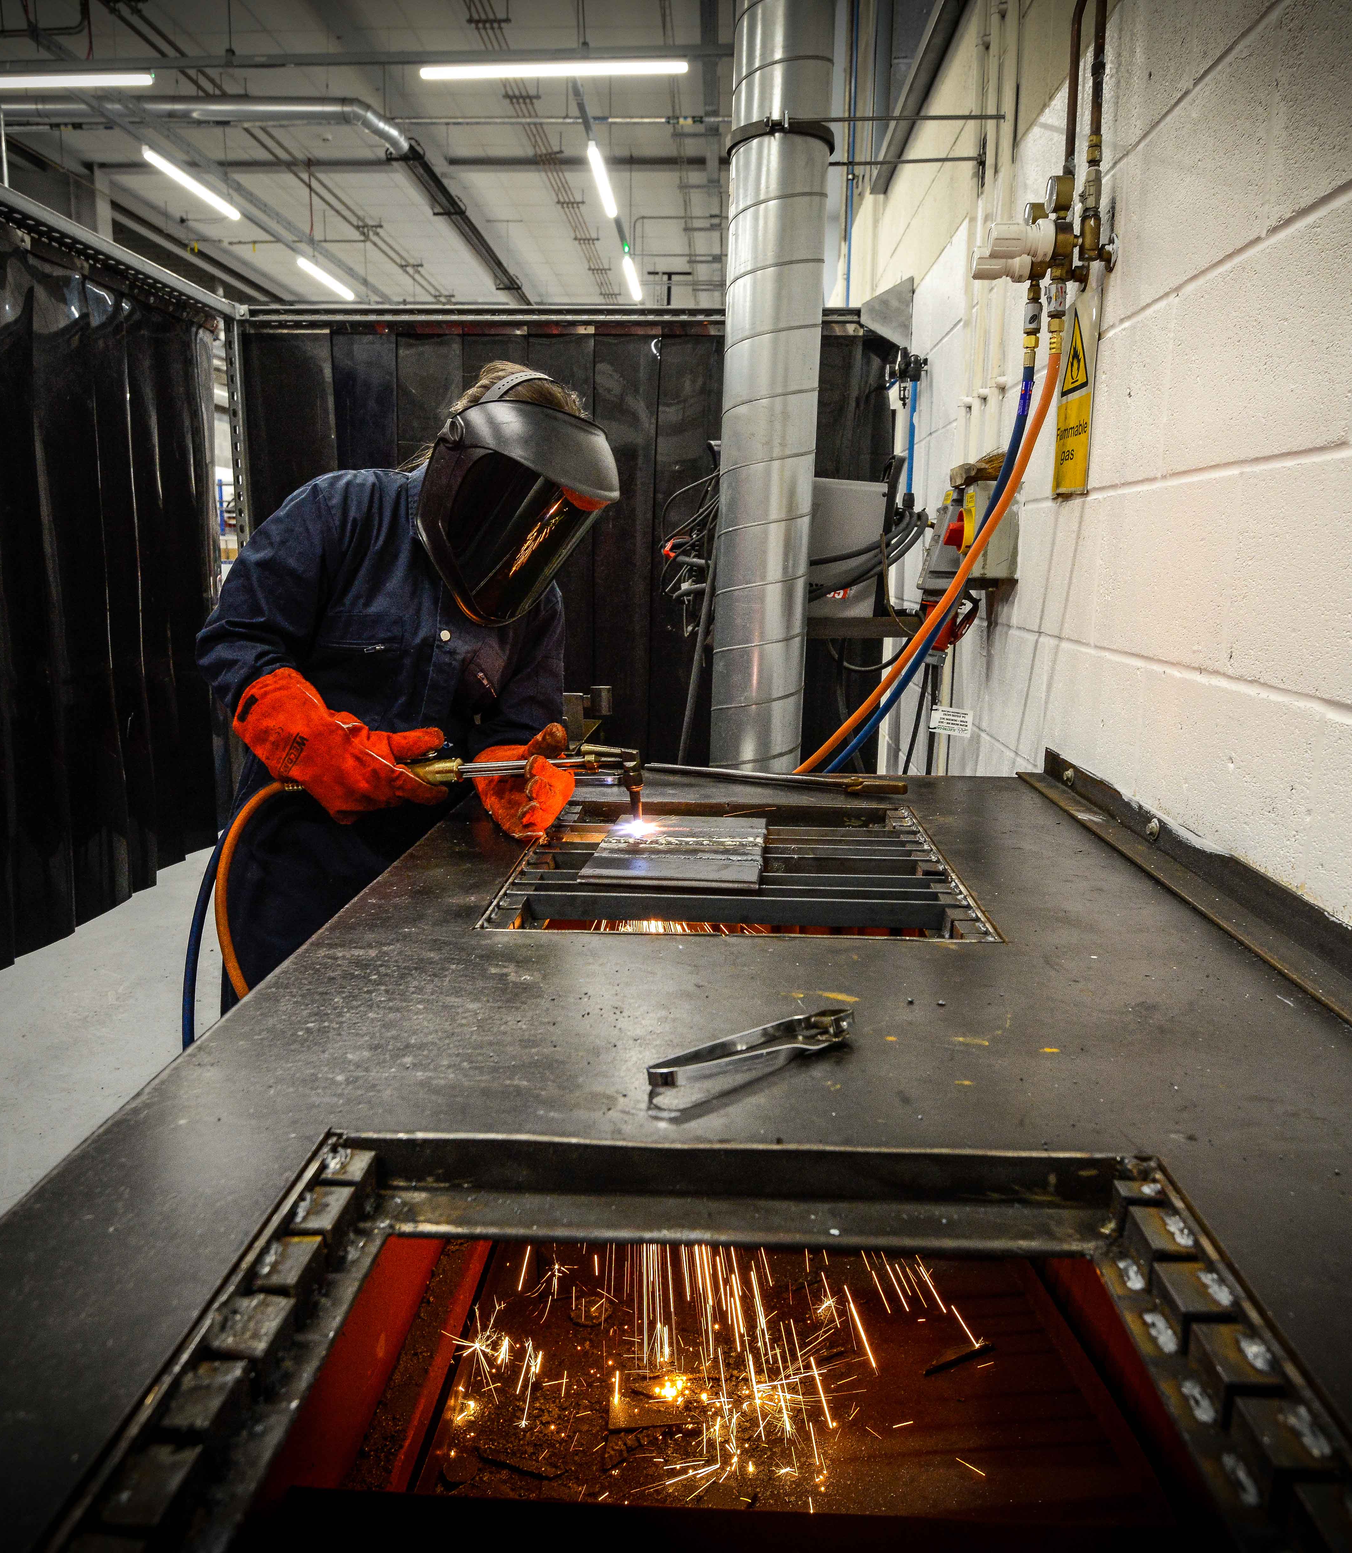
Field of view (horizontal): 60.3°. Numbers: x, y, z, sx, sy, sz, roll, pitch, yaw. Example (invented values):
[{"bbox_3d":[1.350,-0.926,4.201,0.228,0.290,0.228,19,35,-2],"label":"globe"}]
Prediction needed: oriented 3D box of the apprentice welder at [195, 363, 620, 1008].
[{"bbox_3d":[-0.346,0.193,1.619,0.500,1.470,0.520,10,14,42],"label":"apprentice welder"}]

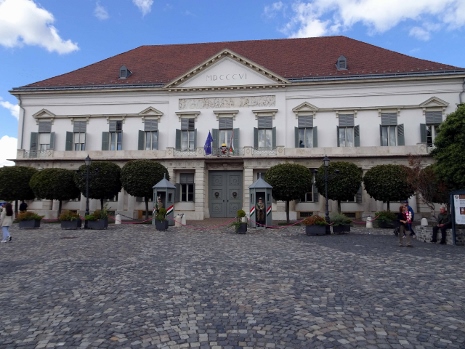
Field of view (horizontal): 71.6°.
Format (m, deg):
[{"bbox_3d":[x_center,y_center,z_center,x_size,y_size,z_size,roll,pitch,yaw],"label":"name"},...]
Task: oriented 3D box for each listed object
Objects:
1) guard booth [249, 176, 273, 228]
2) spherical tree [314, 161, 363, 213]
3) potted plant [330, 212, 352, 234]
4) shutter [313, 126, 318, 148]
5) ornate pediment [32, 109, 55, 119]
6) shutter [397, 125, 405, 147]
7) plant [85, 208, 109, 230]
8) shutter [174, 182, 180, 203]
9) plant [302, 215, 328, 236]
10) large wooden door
[{"bbox_3d":[1.831,1.665,20.759,1.480,3.370,1.300,0,-5,6],"label":"guard booth"},{"bbox_3d":[8.331,1.424,25.185,3.492,4.833,3.492,0,-5,7],"label":"spherical tree"},{"bbox_3d":[5.826,2.628,17.240,1.060,1.080,0.750,0,-5,6],"label":"potted plant"},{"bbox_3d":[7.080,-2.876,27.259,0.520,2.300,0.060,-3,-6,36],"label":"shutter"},{"bbox_3d":[-17.421,-5.622,29.869,2.050,0.851,0.380,0,-5,6],"label":"ornate pediment"},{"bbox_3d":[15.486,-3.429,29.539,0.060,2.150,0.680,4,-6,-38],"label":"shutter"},{"bbox_3d":[-8.011,2.616,19.267,1.400,1.320,0.750,0,-5,7],"label":"plant"},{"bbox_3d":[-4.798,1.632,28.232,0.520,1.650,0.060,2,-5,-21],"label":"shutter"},{"bbox_3d":[4.119,2.527,16.044,1.200,0.987,0.750,0,-5,6],"label":"plant"},{"bbox_3d":[-0.559,1.727,28.188,2.980,4.119,0.150,0,-5,6],"label":"large wooden door"}]

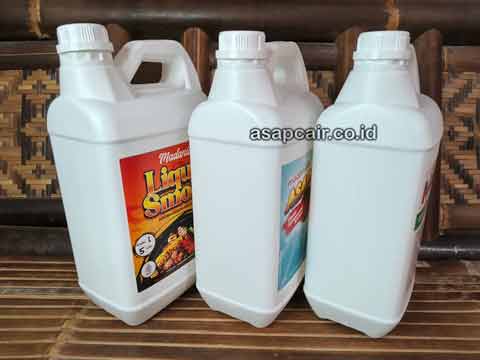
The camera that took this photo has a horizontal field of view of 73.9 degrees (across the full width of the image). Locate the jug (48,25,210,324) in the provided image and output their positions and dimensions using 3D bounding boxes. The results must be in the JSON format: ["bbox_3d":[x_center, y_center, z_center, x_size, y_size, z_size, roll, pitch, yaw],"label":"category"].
[{"bbox_3d":[-0.108,-0.007,0.399,0.118,0.314,0.187,13,21,32],"label":"jug"}]

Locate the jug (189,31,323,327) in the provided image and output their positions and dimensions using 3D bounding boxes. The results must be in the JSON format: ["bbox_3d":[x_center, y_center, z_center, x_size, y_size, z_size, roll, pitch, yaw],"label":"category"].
[{"bbox_3d":[0.033,-0.005,0.401,0.115,0.320,0.182,12,23,30],"label":"jug"}]

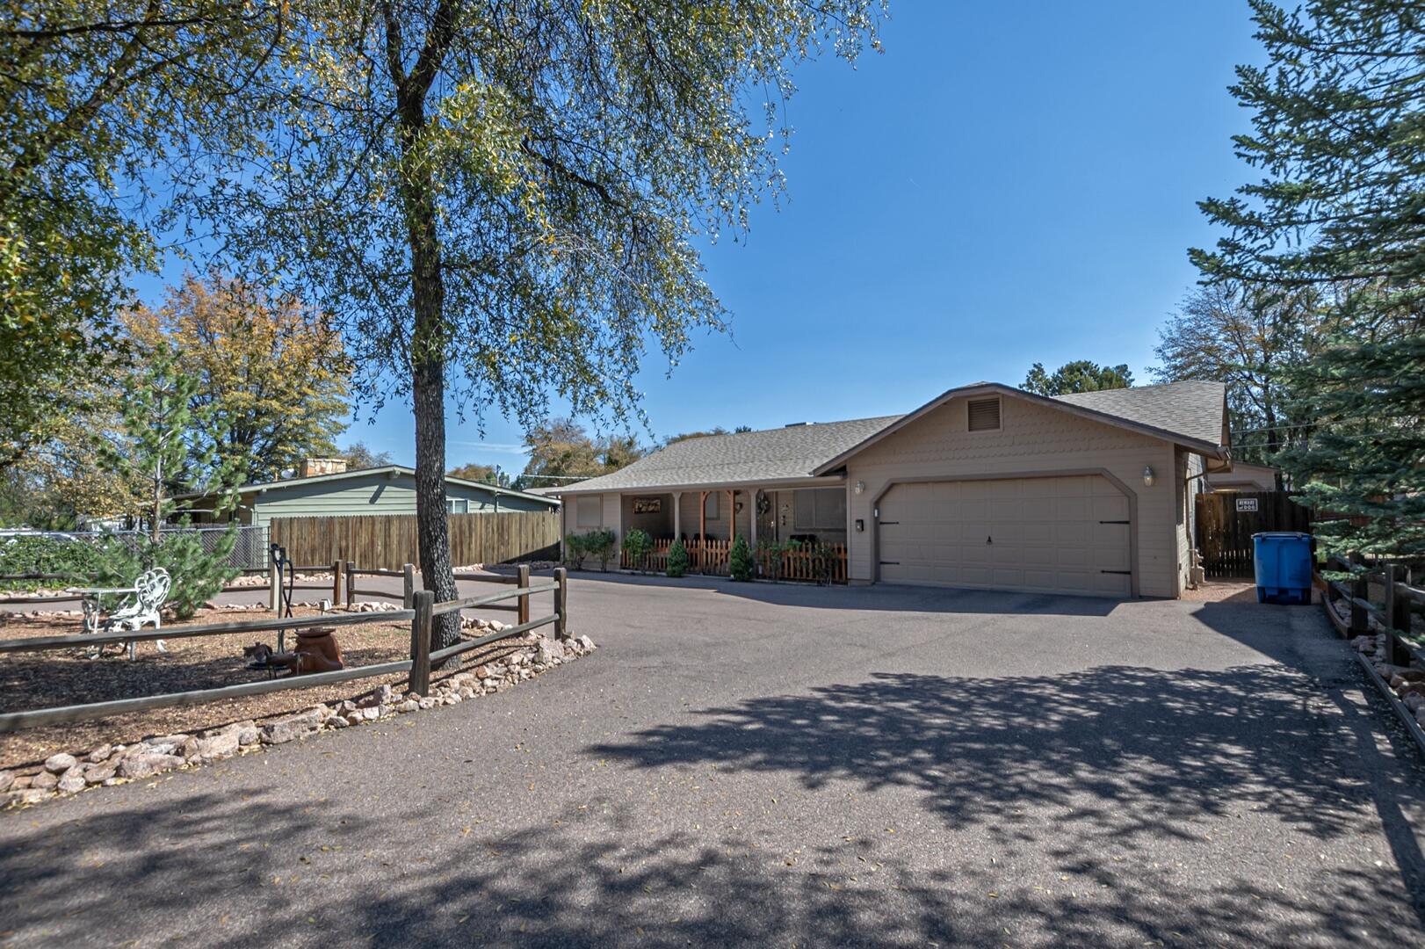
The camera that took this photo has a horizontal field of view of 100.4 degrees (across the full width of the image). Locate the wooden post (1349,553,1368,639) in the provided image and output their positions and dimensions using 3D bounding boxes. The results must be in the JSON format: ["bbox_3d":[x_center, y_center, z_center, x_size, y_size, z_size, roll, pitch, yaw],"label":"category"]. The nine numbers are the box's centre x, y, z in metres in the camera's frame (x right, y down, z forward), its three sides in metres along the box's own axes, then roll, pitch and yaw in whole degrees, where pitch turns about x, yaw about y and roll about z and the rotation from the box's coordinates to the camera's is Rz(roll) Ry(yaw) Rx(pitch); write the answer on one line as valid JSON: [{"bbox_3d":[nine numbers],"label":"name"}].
[{"bbox_3d":[7.566,1.419,6.988,0.120,0.972,0.120,-4,-6,41],"label":"wooden post"}]

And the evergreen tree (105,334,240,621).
[{"bbox_3d":[-9.632,-0.002,10.614,2.000,4.850,2.000,-4,-6,41],"label":"evergreen tree"}]

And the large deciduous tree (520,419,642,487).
[{"bbox_3d":[-9.301,0.605,42.041,8.600,8.980,8.600,-4,-6,41],"label":"large deciduous tree"}]

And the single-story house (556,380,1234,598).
[{"bbox_3d":[4.333,0.606,20.018,19.700,4.800,10.400,-4,-6,41],"label":"single-story house"}]

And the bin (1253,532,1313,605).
[{"bbox_3d":[9.395,1.545,9.823,0.720,1.110,0.820,-4,-6,41],"label":"bin"}]

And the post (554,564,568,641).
[{"bbox_3d":[-1.880,1.601,7.393,0.140,0.890,0.140,-2,-5,14],"label":"post"}]

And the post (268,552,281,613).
[{"bbox_3d":[-7.617,1.859,10.354,0.120,1.033,0.120,-4,-6,41],"label":"post"}]

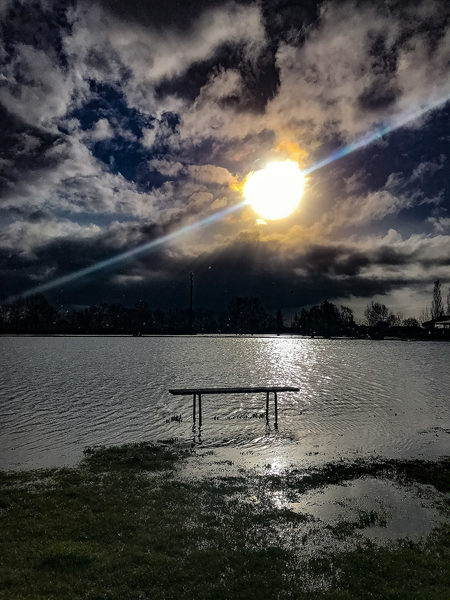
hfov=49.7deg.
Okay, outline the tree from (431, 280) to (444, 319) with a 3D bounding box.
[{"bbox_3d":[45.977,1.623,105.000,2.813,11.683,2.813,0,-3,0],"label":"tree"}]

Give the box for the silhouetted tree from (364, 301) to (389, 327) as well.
[{"bbox_3d":[31.218,3.606,100.000,4.945,7.006,4.945,0,-3,0],"label":"silhouetted tree"}]

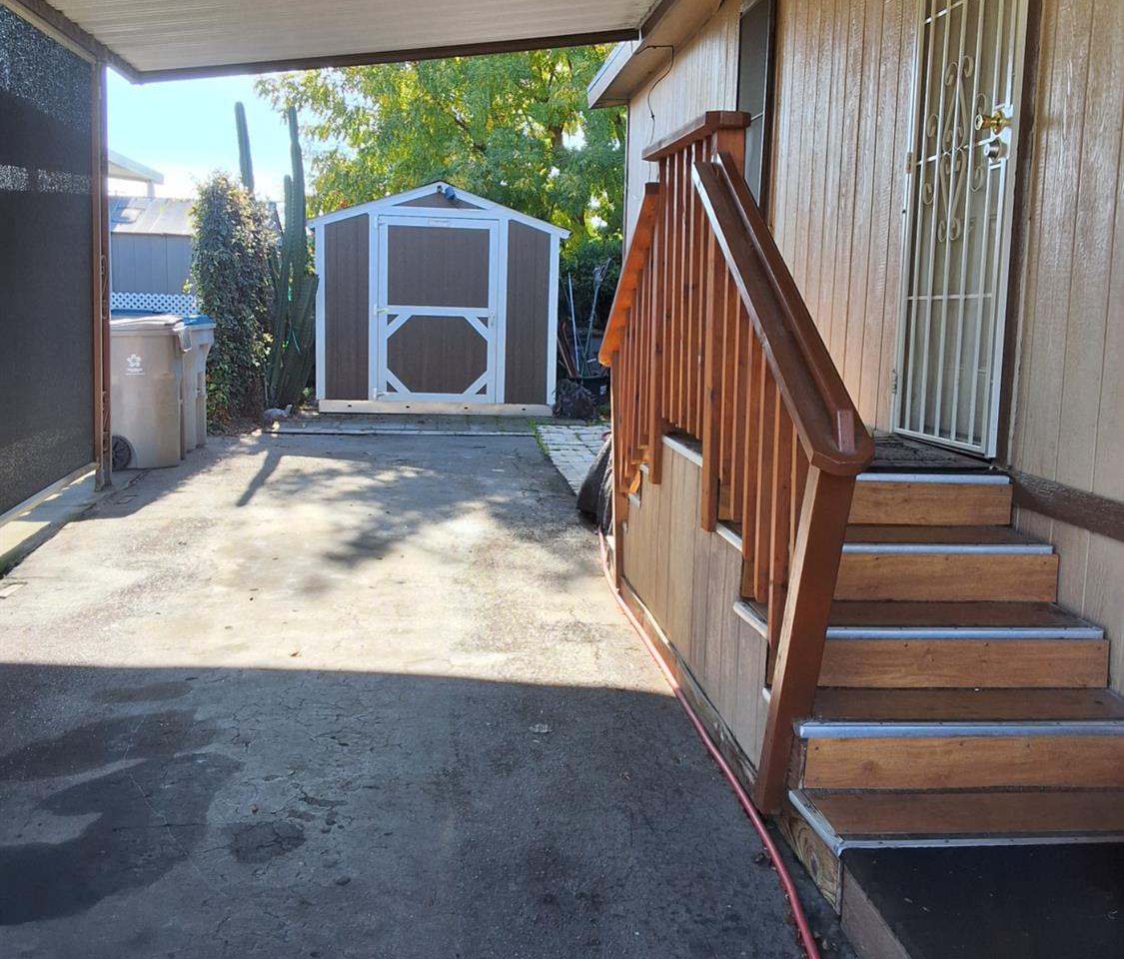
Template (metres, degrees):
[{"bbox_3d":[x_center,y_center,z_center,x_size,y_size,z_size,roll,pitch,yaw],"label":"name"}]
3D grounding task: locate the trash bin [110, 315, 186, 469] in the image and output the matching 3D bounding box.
[{"bbox_3d":[-3.091,-0.643,8.790,0.750,1.070,0.650,-1,8,-12],"label":"trash bin"}]

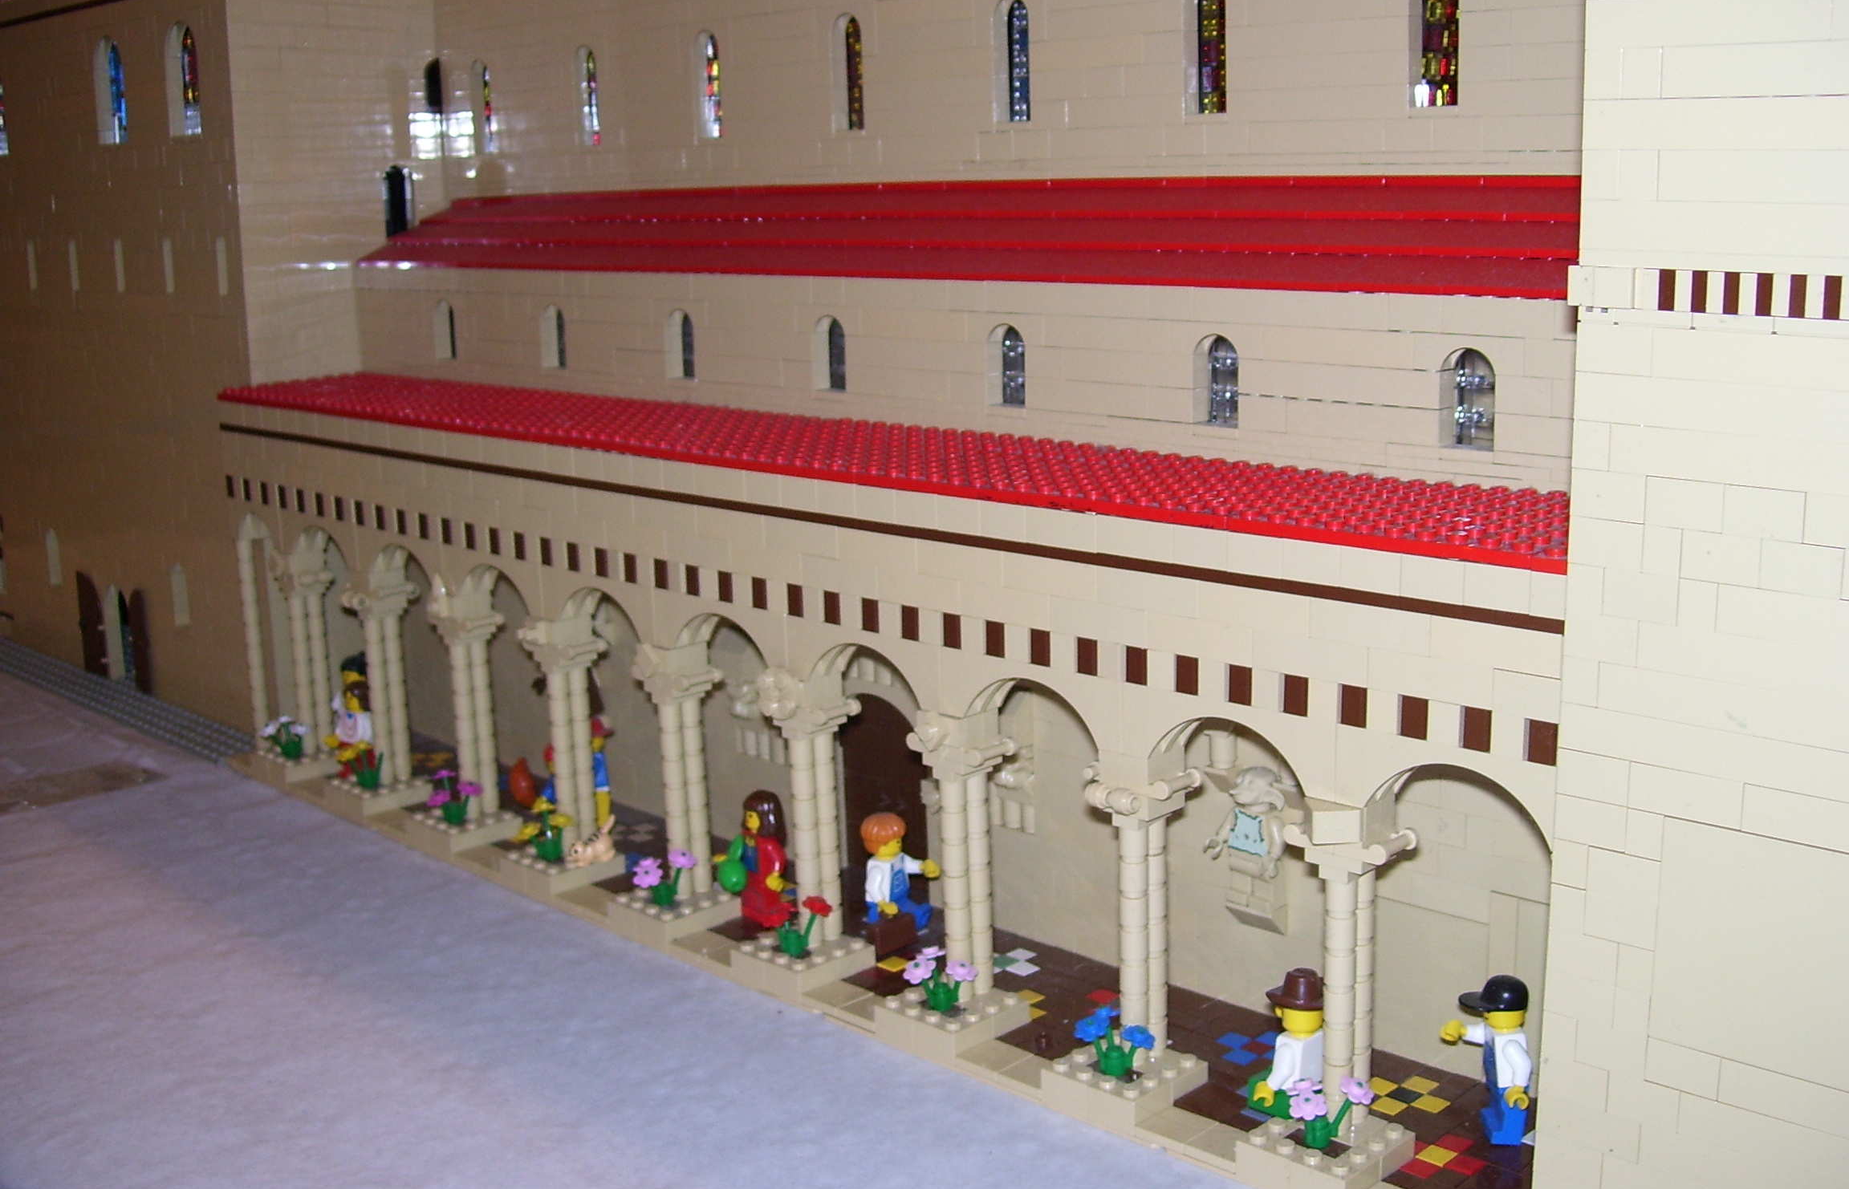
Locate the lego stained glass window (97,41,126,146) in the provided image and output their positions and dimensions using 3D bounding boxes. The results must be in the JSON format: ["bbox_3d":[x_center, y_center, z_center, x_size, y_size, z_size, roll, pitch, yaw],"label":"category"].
[{"bbox_3d":[-0.374,-0.234,0.895,0.029,0.050,0.007,10,19,43],"label":"lego stained glass window"}]

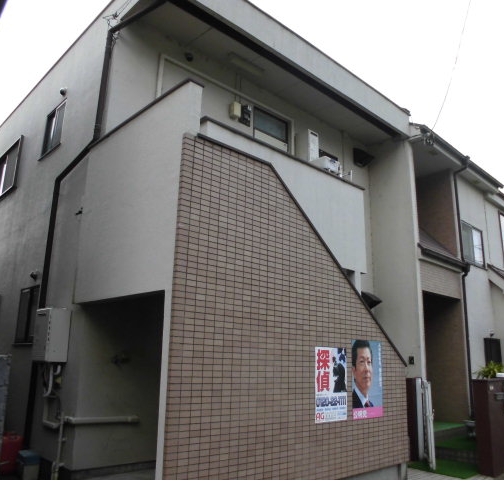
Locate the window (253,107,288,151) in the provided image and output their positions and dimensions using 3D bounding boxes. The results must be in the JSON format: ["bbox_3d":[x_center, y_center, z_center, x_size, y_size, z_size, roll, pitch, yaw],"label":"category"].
[{"bbox_3d":[0.307,-1.805,7.662,0.810,0.440,0.080,14,-19,-41],"label":"window"}]

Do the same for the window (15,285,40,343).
[{"bbox_3d":[-2.827,0.954,6.053,0.080,0.720,0.690,14,-19,-41],"label":"window"}]

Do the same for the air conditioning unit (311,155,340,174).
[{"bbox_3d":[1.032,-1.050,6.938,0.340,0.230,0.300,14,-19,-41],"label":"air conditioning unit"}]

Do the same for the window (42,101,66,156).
[{"bbox_3d":[-2.738,-1.517,6.635,0.080,0.650,0.690,14,-19,-41],"label":"window"}]

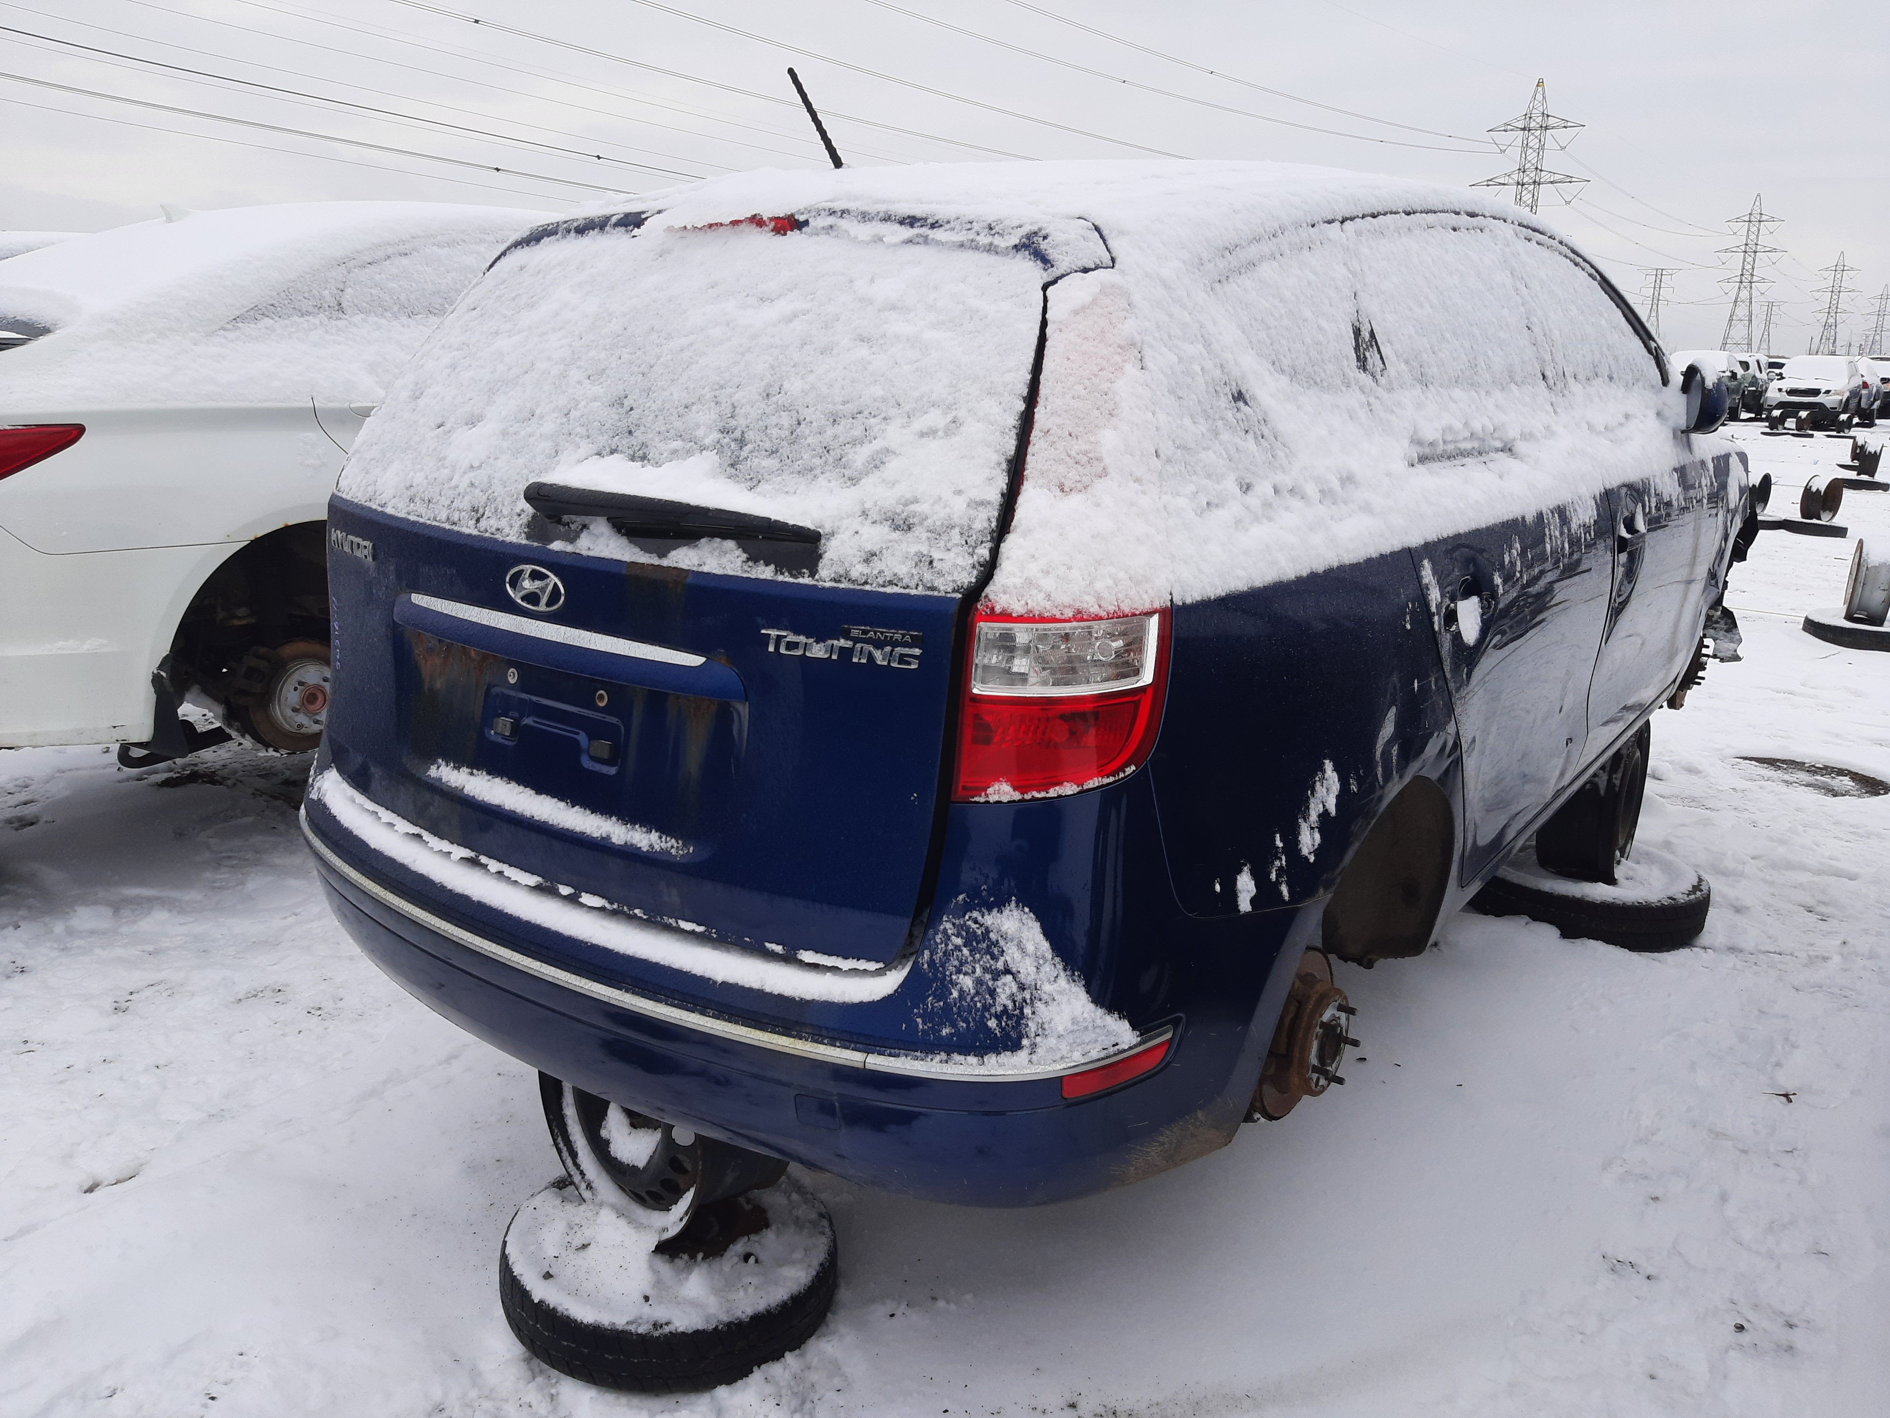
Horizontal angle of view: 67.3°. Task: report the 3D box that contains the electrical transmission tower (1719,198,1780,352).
[{"bbox_3d":[204.397,-108.595,362.959,16.300,43.500,7.200,11,17,35],"label":"electrical transmission tower"}]

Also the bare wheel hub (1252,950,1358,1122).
[{"bbox_3d":[0.535,0.478,2.077,0.125,0.280,0.280,12,19,35],"label":"bare wheel hub"}]

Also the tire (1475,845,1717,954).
[{"bbox_3d":[1.697,0.486,3.799,0.608,0.170,0.608,1,14,0],"label":"tire"}]

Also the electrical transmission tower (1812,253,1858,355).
[{"bbox_3d":[332.801,-148.898,532.455,16.300,43.500,7.200,11,17,35],"label":"electrical transmission tower"}]

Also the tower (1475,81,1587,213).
[{"bbox_3d":[86.865,-71.963,212.716,16.300,41.600,7.200,11,17,35],"label":"tower"}]

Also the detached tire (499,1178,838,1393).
[{"bbox_3d":[-0.452,0.924,2.360,0.540,0.140,0.540,1,14,0],"label":"detached tire"}]

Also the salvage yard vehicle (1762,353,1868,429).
[{"bbox_3d":[23.426,-8.577,38.152,1.790,1.650,4.600,12,18,37],"label":"salvage yard vehicle"}]

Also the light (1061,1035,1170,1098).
[{"bbox_3d":[0.195,0.397,1.585,0.170,0.034,0.032,-11,20,-36],"label":"light"}]

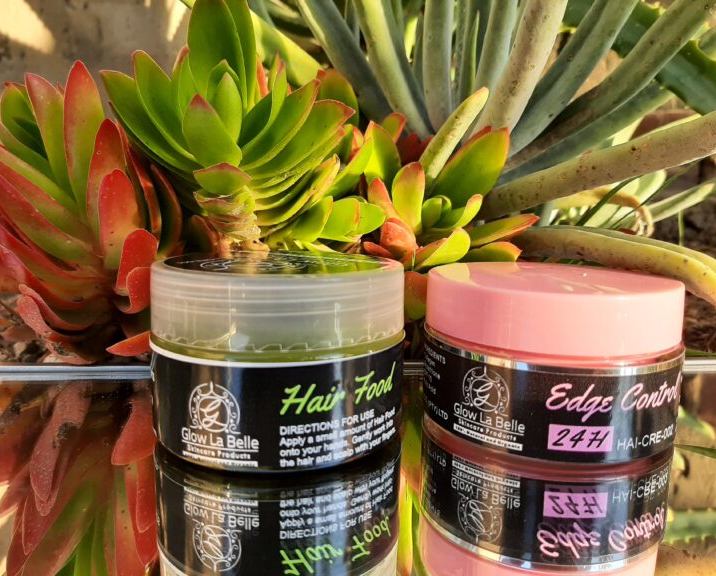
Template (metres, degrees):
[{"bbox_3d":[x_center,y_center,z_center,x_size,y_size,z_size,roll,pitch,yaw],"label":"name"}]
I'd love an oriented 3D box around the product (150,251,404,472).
[{"bbox_3d":[-0.023,0.016,0.172,0.073,0.049,0.073,-1,9,-8],"label":"product"}]

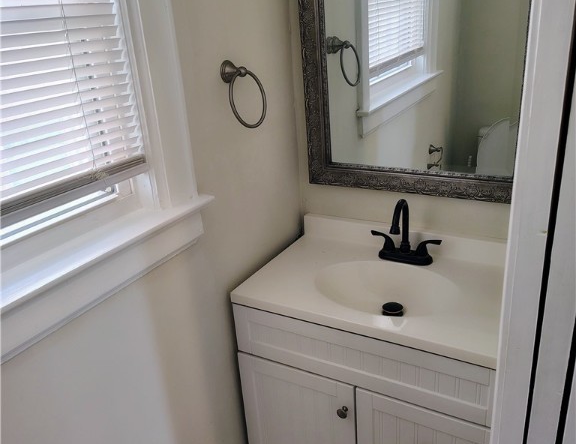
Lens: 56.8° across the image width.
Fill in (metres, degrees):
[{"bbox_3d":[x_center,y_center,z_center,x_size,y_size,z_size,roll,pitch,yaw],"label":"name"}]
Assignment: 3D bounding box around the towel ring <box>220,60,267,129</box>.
[{"bbox_3d":[-0.120,-0.337,1.413,0.064,0.180,0.164,9,25,29],"label":"towel ring"}]

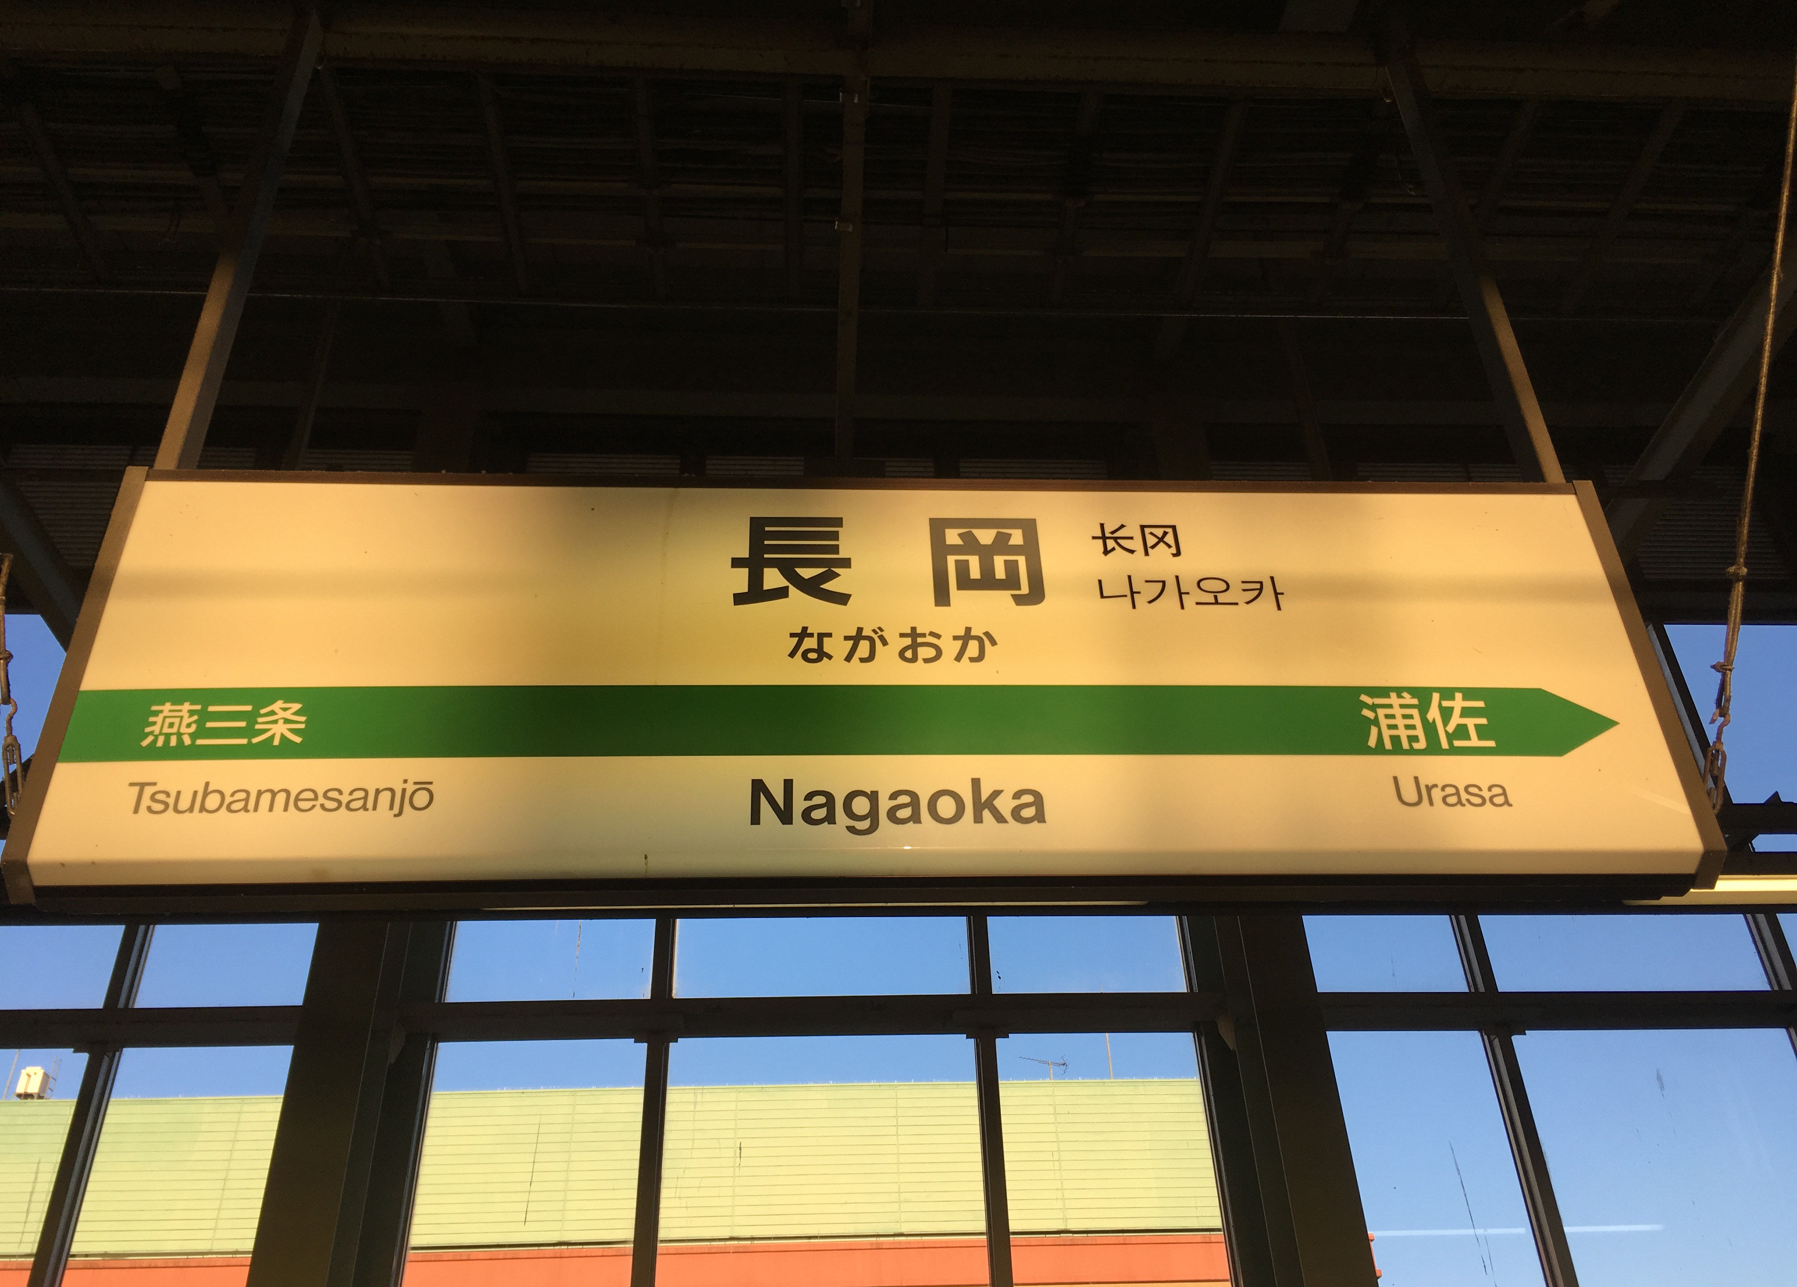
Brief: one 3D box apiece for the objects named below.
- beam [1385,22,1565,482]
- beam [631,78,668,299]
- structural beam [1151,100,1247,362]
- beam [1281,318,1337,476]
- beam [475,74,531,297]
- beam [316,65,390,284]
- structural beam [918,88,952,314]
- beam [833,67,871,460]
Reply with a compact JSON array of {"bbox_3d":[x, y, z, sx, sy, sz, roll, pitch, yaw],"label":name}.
[{"bbox_3d":[1.258,-0.894,3.356,0.042,1.549,0.072,0,-33,-4],"label":"beam"},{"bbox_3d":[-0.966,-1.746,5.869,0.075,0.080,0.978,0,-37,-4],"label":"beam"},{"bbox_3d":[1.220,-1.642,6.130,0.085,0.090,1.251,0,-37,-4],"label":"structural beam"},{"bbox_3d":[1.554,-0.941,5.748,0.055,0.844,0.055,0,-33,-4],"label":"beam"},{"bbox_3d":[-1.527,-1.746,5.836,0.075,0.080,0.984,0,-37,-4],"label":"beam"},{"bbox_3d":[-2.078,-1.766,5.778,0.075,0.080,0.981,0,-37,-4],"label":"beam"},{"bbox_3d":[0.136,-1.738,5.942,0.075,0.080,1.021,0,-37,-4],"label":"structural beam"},{"bbox_3d":[-0.139,-0.999,4.252,0.058,0.060,1.363,0,-36,-4],"label":"beam"}]

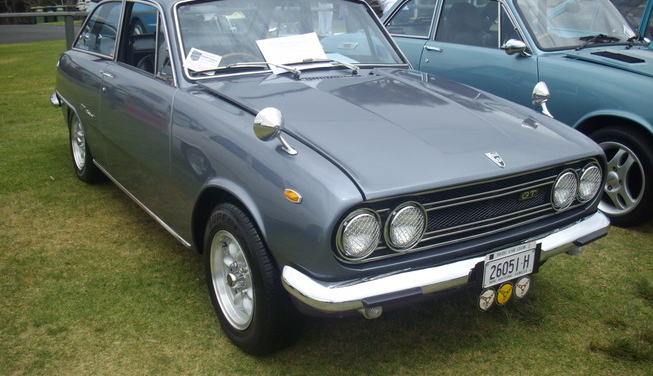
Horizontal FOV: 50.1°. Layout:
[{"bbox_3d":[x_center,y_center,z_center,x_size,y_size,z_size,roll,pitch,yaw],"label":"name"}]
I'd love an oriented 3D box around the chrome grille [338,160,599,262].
[{"bbox_3d":[0.553,0.055,2.419,1.230,0.220,0.100,-10,21,-31],"label":"chrome grille"}]

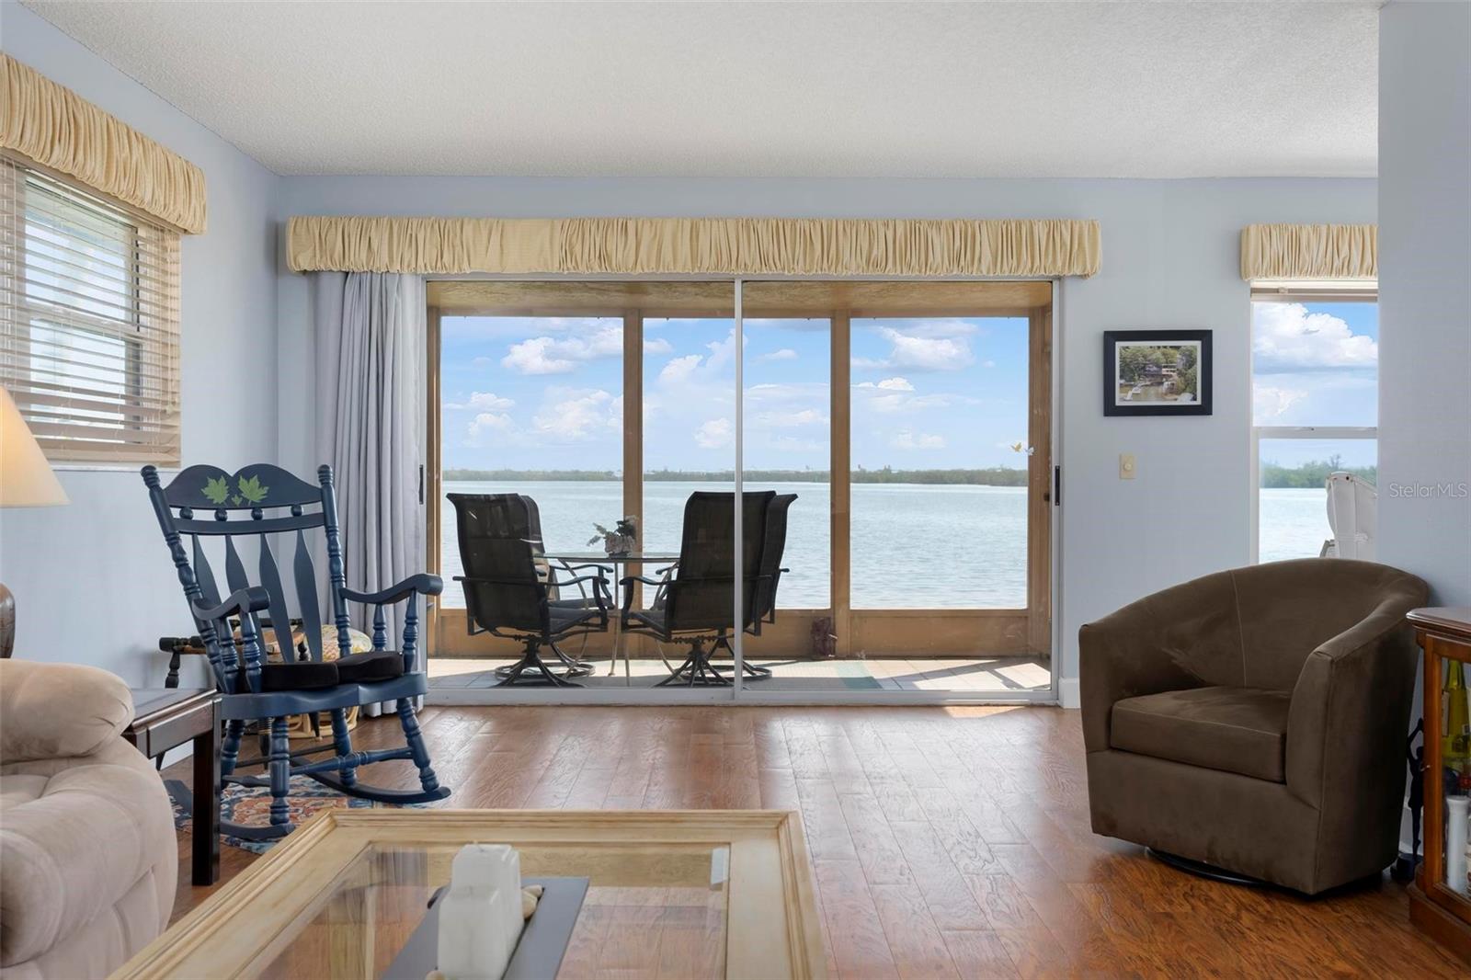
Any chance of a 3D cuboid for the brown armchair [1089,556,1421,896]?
[{"bbox_3d":[1.505,0.618,3.446,0.760,0.810,0.730,0,1,-37],"label":"brown armchair"}]

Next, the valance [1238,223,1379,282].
[{"bbox_3d":[2.815,-1.067,5.550,1.000,0.260,0.160,0,1,0],"label":"valance"}]

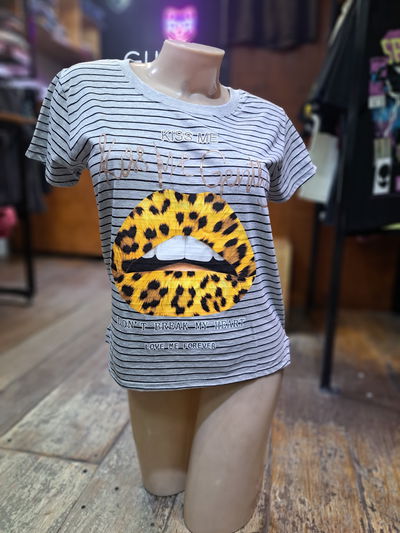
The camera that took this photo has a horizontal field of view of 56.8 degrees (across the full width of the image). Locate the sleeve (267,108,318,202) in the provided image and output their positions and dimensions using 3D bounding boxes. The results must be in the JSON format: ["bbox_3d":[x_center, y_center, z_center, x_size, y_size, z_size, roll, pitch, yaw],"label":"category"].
[{"bbox_3d":[0.184,-0.229,0.775,0.088,0.178,0.120,-3,10,-24],"label":"sleeve"}]

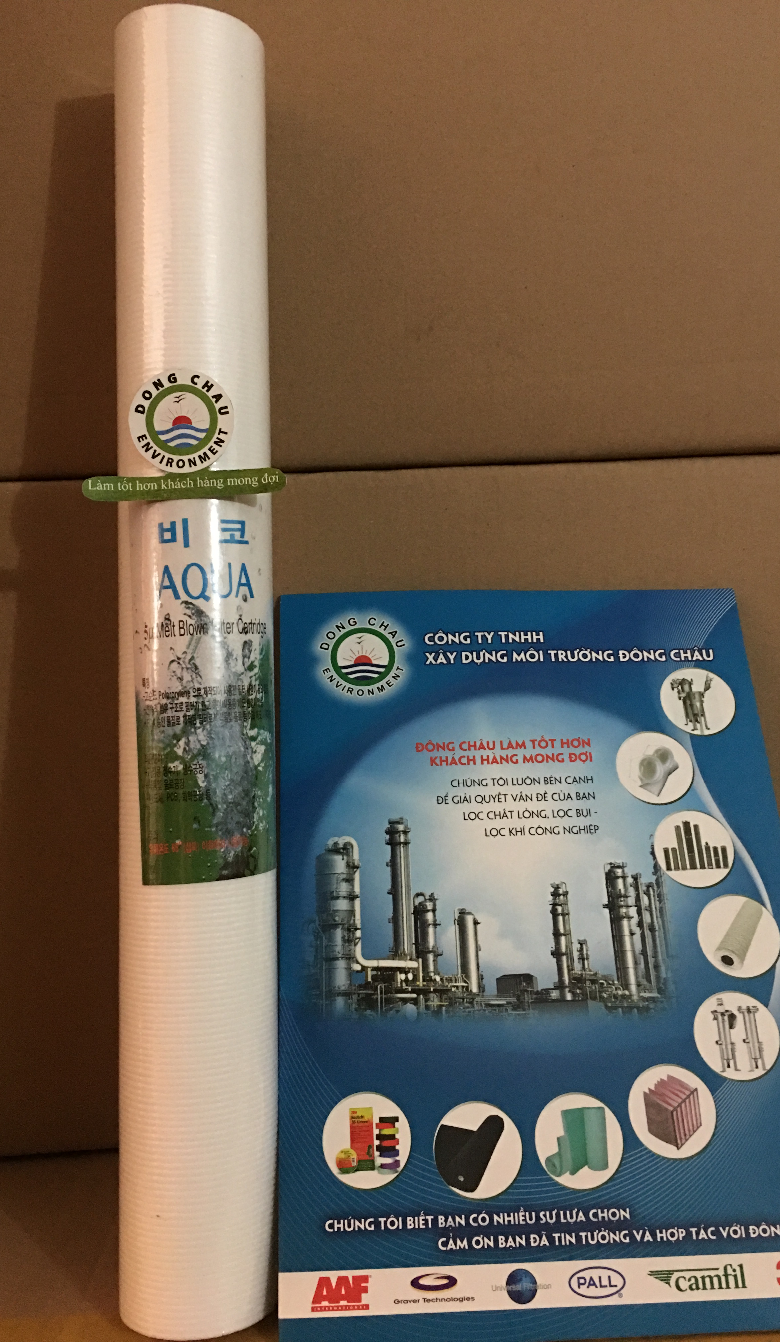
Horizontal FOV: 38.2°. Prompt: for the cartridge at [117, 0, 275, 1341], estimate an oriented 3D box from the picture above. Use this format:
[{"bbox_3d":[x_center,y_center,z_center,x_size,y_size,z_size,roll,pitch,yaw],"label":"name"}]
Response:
[{"bbox_3d":[-0.079,-0.007,0.456,0.062,0.507,0.062,0,-4,-15],"label":"cartridge"}]

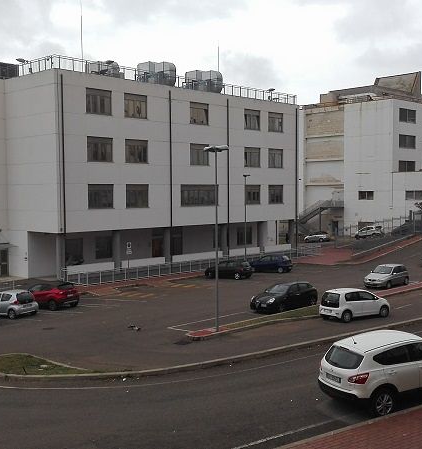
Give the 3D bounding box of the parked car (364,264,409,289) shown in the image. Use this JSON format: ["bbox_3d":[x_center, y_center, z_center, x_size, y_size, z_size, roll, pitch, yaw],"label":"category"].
[{"bbox_3d":[12.262,3.627,39.914,3.750,1.450,1.670,-3,0,-43],"label":"parked car"}]

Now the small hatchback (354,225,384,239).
[{"bbox_3d":[20.908,1.148,75.788,1.645,1.487,3.766,-4,3,-41],"label":"small hatchback"}]

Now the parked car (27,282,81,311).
[{"bbox_3d":[-10.346,4.499,36.440,4.200,1.570,1.790,0,2,35],"label":"parked car"}]

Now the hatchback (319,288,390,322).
[{"bbox_3d":[7.383,4.062,29.245,3.570,1.490,1.645,-2,1,-26],"label":"hatchback"}]

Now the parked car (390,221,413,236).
[{"bbox_3d":[22.358,0.576,67.149,4.100,1.550,1.740,-3,4,-35],"label":"parked car"}]

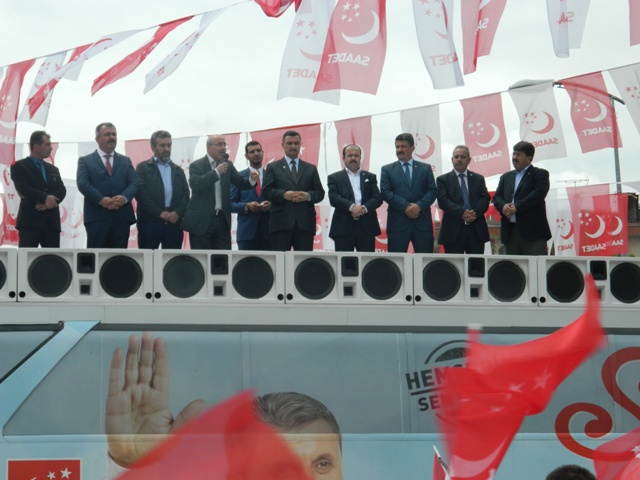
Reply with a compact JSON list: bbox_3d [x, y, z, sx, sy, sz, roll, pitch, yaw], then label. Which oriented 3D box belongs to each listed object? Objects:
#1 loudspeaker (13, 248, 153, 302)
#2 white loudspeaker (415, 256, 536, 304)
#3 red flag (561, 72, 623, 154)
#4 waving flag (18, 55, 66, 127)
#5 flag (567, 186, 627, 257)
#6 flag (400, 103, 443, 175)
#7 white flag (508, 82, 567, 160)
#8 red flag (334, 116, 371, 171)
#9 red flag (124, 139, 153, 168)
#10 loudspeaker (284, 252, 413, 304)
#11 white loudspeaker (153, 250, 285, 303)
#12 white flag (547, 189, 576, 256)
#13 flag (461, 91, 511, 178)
[{"bbox_3d":[-1.983,0.330,16.014,1.120,0.440,0.440,1,-9,-10],"label":"loudspeaker"},{"bbox_3d":[1.368,0.388,17.352,1.175,0.460,0.450,1,-6,-11],"label":"white loudspeaker"},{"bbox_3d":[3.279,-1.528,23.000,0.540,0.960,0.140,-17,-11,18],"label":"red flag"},{"bbox_3d":[-2.163,-1.178,14.900,0.380,0.630,0.130,0,-25,47],"label":"waving flag"},{"bbox_3d":[3.364,-0.187,23.000,0.660,0.930,0.140,-4,-7,20],"label":"flag"},{"bbox_3d":[1.054,-0.988,19.700,0.460,0.800,0.130,-8,-10,28],"label":"flag"},{"bbox_3d":[2.192,-1.179,19.100,0.500,0.800,0.140,-15,-9,27],"label":"white flag"},{"bbox_3d":[0.355,-0.898,20.000,0.440,0.770,0.130,-5,-10,28],"label":"red flag"},{"bbox_3d":[-2.390,-0.904,25.500,0.500,0.900,0.140,-8,-8,14],"label":"red flag"},{"bbox_3d":[0.217,0.364,17.119,1.175,0.460,0.450,1,-6,-11],"label":"loudspeaker"},{"bbox_3d":[-0.934,0.340,16.886,1.175,0.460,0.450,1,-6,-11],"label":"white loudspeaker"},{"bbox_3d":[3.056,-0.183,24.000,0.480,0.920,0.140,-4,-7,20],"label":"white flag"},{"bbox_3d":[1.679,-1.059,19.300,0.480,0.810,0.130,-12,-10,27],"label":"flag"}]

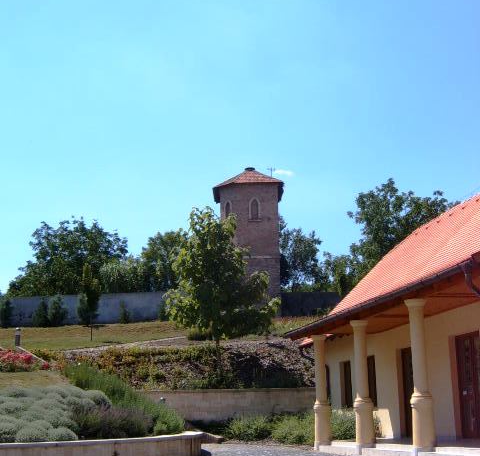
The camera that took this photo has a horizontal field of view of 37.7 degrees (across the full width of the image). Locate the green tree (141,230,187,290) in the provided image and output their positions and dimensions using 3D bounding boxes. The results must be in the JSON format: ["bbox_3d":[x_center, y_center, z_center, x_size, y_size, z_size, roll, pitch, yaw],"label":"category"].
[{"bbox_3d":[-6.672,3.483,61.275,4.012,6.767,4.012,2,-15,-6],"label":"green tree"}]

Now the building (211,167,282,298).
[{"bbox_3d":[0.573,0.792,53.718,4.678,11.680,4.678,5,-16,-16],"label":"building"}]

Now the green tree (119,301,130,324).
[{"bbox_3d":[-8.087,5.913,49.196,0.840,1.687,0.840,3,-16,-9],"label":"green tree"}]

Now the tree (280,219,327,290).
[{"bbox_3d":[5.468,2.778,61.469,4.199,7.885,4.199,-1,-15,5],"label":"tree"}]

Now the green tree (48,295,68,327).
[{"bbox_3d":[-12.719,5.774,49.234,1.401,2.253,1.401,4,-16,-14],"label":"green tree"}]

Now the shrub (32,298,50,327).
[{"bbox_3d":[-13.969,5.912,49.197,1.120,1.968,1.120,4,-16,-15],"label":"shrub"}]

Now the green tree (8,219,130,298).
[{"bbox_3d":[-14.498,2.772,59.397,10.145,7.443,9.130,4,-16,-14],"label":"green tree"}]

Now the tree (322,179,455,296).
[{"bbox_3d":[12.215,1.061,57.793,10.858,10.859,9.772,-3,-16,12],"label":"tree"}]

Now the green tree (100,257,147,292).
[{"bbox_3d":[-9.771,4.467,58.930,4.194,4.260,3.984,3,-16,-9],"label":"green tree"}]

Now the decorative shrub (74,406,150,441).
[{"bbox_3d":[-2.116,3.269,11.754,1.305,0.548,1.109,3,-16,-9],"label":"decorative shrub"}]

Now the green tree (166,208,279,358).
[{"bbox_3d":[-0.709,2.141,28.453,4.400,6.127,4.268,0,-15,-1],"label":"green tree"}]

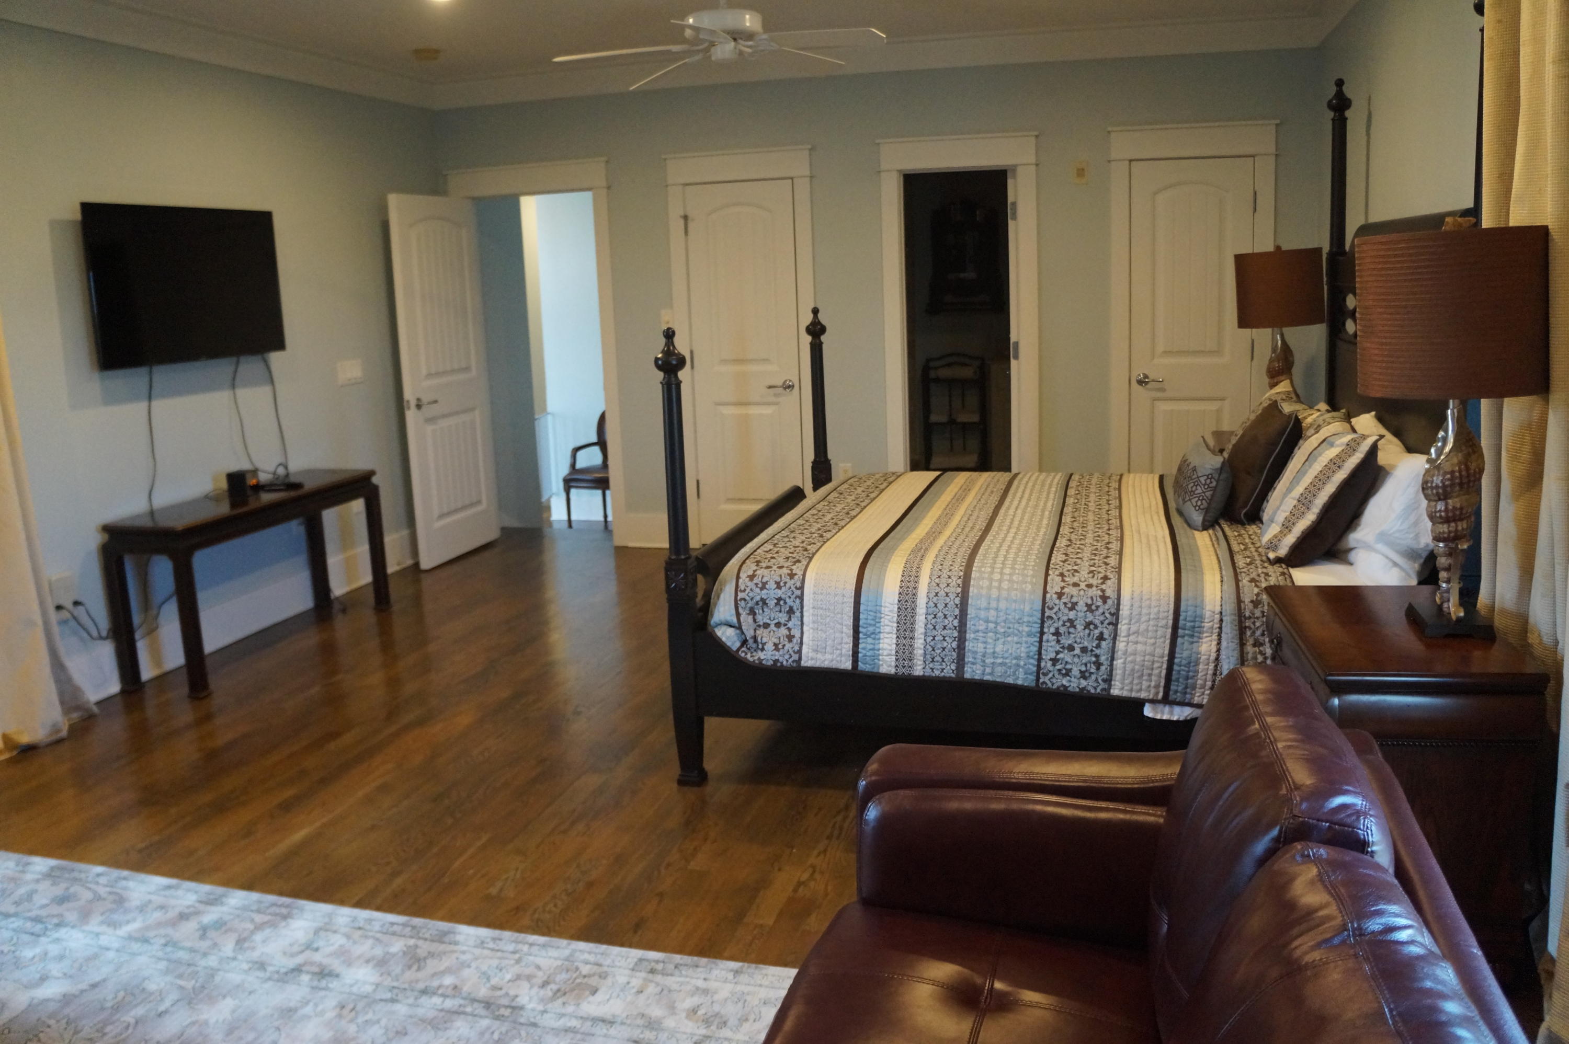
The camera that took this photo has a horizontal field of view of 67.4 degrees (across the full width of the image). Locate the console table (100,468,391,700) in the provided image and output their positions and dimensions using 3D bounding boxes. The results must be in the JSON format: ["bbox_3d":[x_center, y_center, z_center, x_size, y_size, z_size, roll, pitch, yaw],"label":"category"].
[{"bbox_3d":[-2.301,0.223,5.157,0.380,0.690,1.340,1,11,15],"label":"console table"}]

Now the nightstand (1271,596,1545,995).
[{"bbox_3d":[1.366,0.570,2.703,0.440,0.700,0.690,1,11,15],"label":"nightstand"}]

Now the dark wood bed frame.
[{"bbox_3d":[0.946,-0.468,4.065,2.260,2.260,2.000,1,11,15],"label":"dark wood bed frame"}]

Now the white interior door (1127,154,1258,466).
[{"bbox_3d":[2.090,-0.811,6.059,0.620,2.070,0.050,1,11,15],"label":"white interior door"}]

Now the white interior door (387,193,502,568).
[{"bbox_3d":[-1.947,-0.826,6.814,0.050,2.070,0.850,1,11,15],"label":"white interior door"}]

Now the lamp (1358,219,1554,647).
[{"bbox_3d":[1.459,-0.207,2.544,0.360,0.890,0.360,1,11,15],"label":"lamp"}]

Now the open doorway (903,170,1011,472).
[{"bbox_3d":[0.976,-0.849,6.393,0.610,2.070,0.120,1,11,15],"label":"open doorway"}]

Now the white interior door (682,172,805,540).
[{"bbox_3d":[-0.227,-0.866,6.671,0.640,2.070,0.050,1,11,15],"label":"white interior door"}]

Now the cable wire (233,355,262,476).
[{"bbox_3d":[-2.380,-0.469,5.214,0.050,0.540,0.110,1,11,15],"label":"cable wire"}]

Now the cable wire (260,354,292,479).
[{"bbox_3d":[-2.329,-0.489,5.422,0.050,0.590,0.100,1,11,15],"label":"cable wire"}]

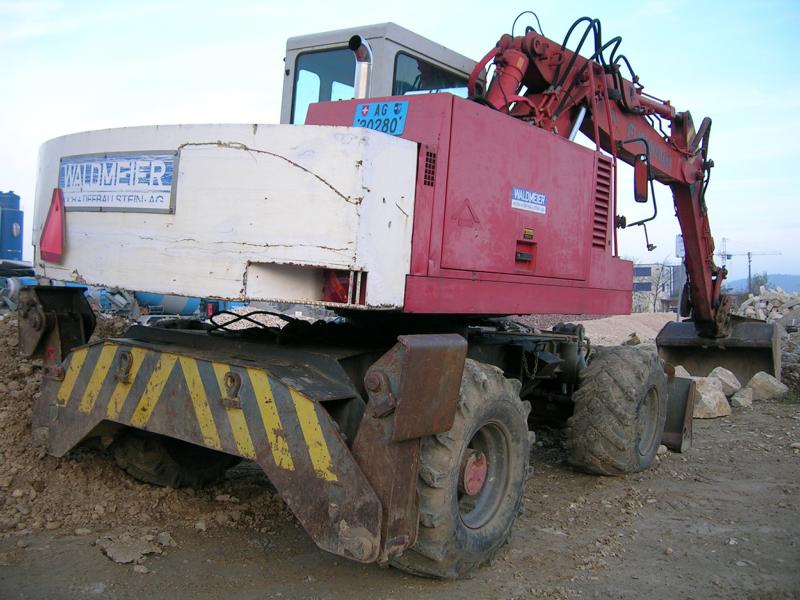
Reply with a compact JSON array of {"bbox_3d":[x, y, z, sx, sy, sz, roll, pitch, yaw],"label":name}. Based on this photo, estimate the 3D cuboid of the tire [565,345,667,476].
[{"bbox_3d":[1.610,0.808,5.859,0.463,0.985,1.005,6,3,33],"label":"tire"}]

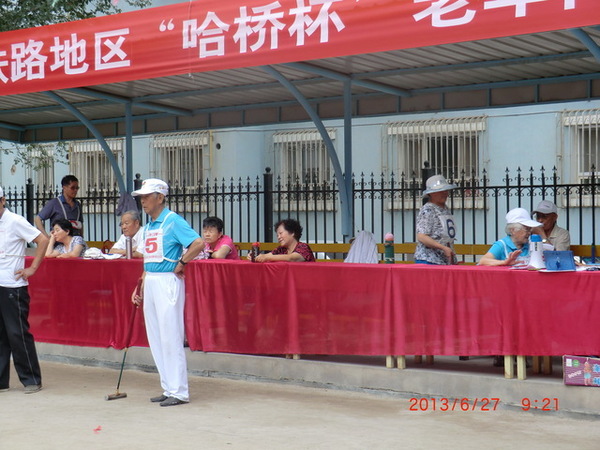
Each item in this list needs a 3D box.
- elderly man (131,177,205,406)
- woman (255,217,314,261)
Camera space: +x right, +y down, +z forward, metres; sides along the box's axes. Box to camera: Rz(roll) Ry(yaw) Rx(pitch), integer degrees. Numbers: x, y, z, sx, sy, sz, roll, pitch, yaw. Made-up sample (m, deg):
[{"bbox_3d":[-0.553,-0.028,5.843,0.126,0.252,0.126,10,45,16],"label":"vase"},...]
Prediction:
[{"bbox_3d":[-0.983,0.492,9.850,0.450,1.670,0.580,-1,0,-41],"label":"elderly man"},{"bbox_3d":[-0.136,0.524,11.600,0.750,1.170,0.520,-1,0,-42],"label":"woman"}]

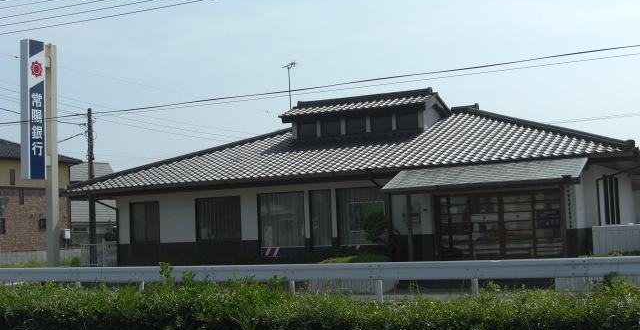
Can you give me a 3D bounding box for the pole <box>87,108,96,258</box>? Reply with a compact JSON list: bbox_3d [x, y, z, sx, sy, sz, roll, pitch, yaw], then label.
[{"bbox_3d":[-9.581,1.048,35.680,0.270,6.988,0.270,-4,-5,26],"label":"pole"}]

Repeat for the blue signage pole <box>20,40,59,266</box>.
[{"bbox_3d":[-8.818,-0.025,26.811,0.350,7.740,1.260,-4,-5,26],"label":"blue signage pole"}]

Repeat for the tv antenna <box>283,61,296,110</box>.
[{"bbox_3d":[-1.086,-2.791,30.991,0.420,1.952,1.100,0,-5,-30],"label":"tv antenna"}]

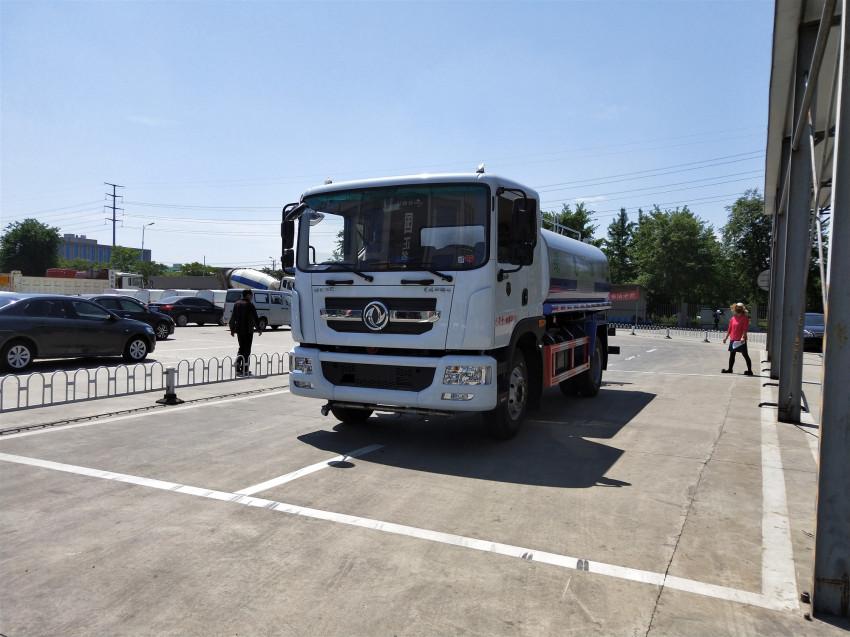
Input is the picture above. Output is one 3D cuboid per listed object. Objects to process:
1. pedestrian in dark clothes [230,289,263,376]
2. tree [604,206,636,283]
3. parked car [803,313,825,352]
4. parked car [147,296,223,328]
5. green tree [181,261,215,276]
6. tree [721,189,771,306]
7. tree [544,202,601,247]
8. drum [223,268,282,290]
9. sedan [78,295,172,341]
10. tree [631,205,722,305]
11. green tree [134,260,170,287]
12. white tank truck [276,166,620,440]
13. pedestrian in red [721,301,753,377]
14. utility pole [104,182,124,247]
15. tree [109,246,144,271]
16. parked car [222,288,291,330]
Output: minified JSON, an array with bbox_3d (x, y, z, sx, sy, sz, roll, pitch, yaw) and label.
[{"bbox_3d":[-3.432,0.275,11.800,0.570,1.710,0.400,2,2,23],"label":"pedestrian in dark clothes"},{"bbox_3d":[19.211,-5.094,60.000,3.800,11.000,3.800,2,2,27],"label":"tree"},{"bbox_3d":[16.102,0.530,25.232,1.800,1.460,4.600,2,2,28],"label":"parked car"},{"bbox_3d":[-11.946,-0.390,31.445,1.770,1.480,4.620,2,2,27],"label":"parked car"},{"bbox_3d":[-30.932,-4.911,84.100,5.000,5.800,4.800,1,2,0],"label":"green tree"},{"bbox_3d":[28.038,-5.139,52.203,6.400,11.800,6.200,1,2,0],"label":"tree"},{"bbox_3d":[13.528,-5.383,58.193,6.400,11.200,6.200,1,2,0],"label":"tree"},{"bbox_3d":[-13.914,-2.773,49.500,4.800,2.450,2.300,1,2,-4],"label":"drum"},{"bbox_3d":[-10.054,-0.009,19.453,1.800,1.470,4.600,2,2,27],"label":"sedan"},{"bbox_3d":[22.540,-4.773,55.000,8.200,10.800,8.000,2,2,27],"label":"tree"},{"bbox_3d":[-33.302,-4.162,75.000,4.300,5.600,4.300,2,2,27],"label":"green tree"},{"bbox_3d":[1.080,-0.195,9.285,2.560,2.920,7.100,2,2,27],"label":"white tank truck"},{"bbox_3d":[7.294,0.464,14.259,0.720,1.680,0.550,2,2,2],"label":"pedestrian in red"},{"bbox_3d":[-96.436,-24.513,190.596,1.000,34.600,7.500,3,3,44],"label":"utility pole"},{"bbox_3d":[-35.215,-5.076,72.116,4.300,6.700,4.200,1,2,0],"label":"tree"},{"bbox_3d":[-6.834,-0.430,27.902,1.620,1.860,4.000,3,2,35],"label":"parked car"}]

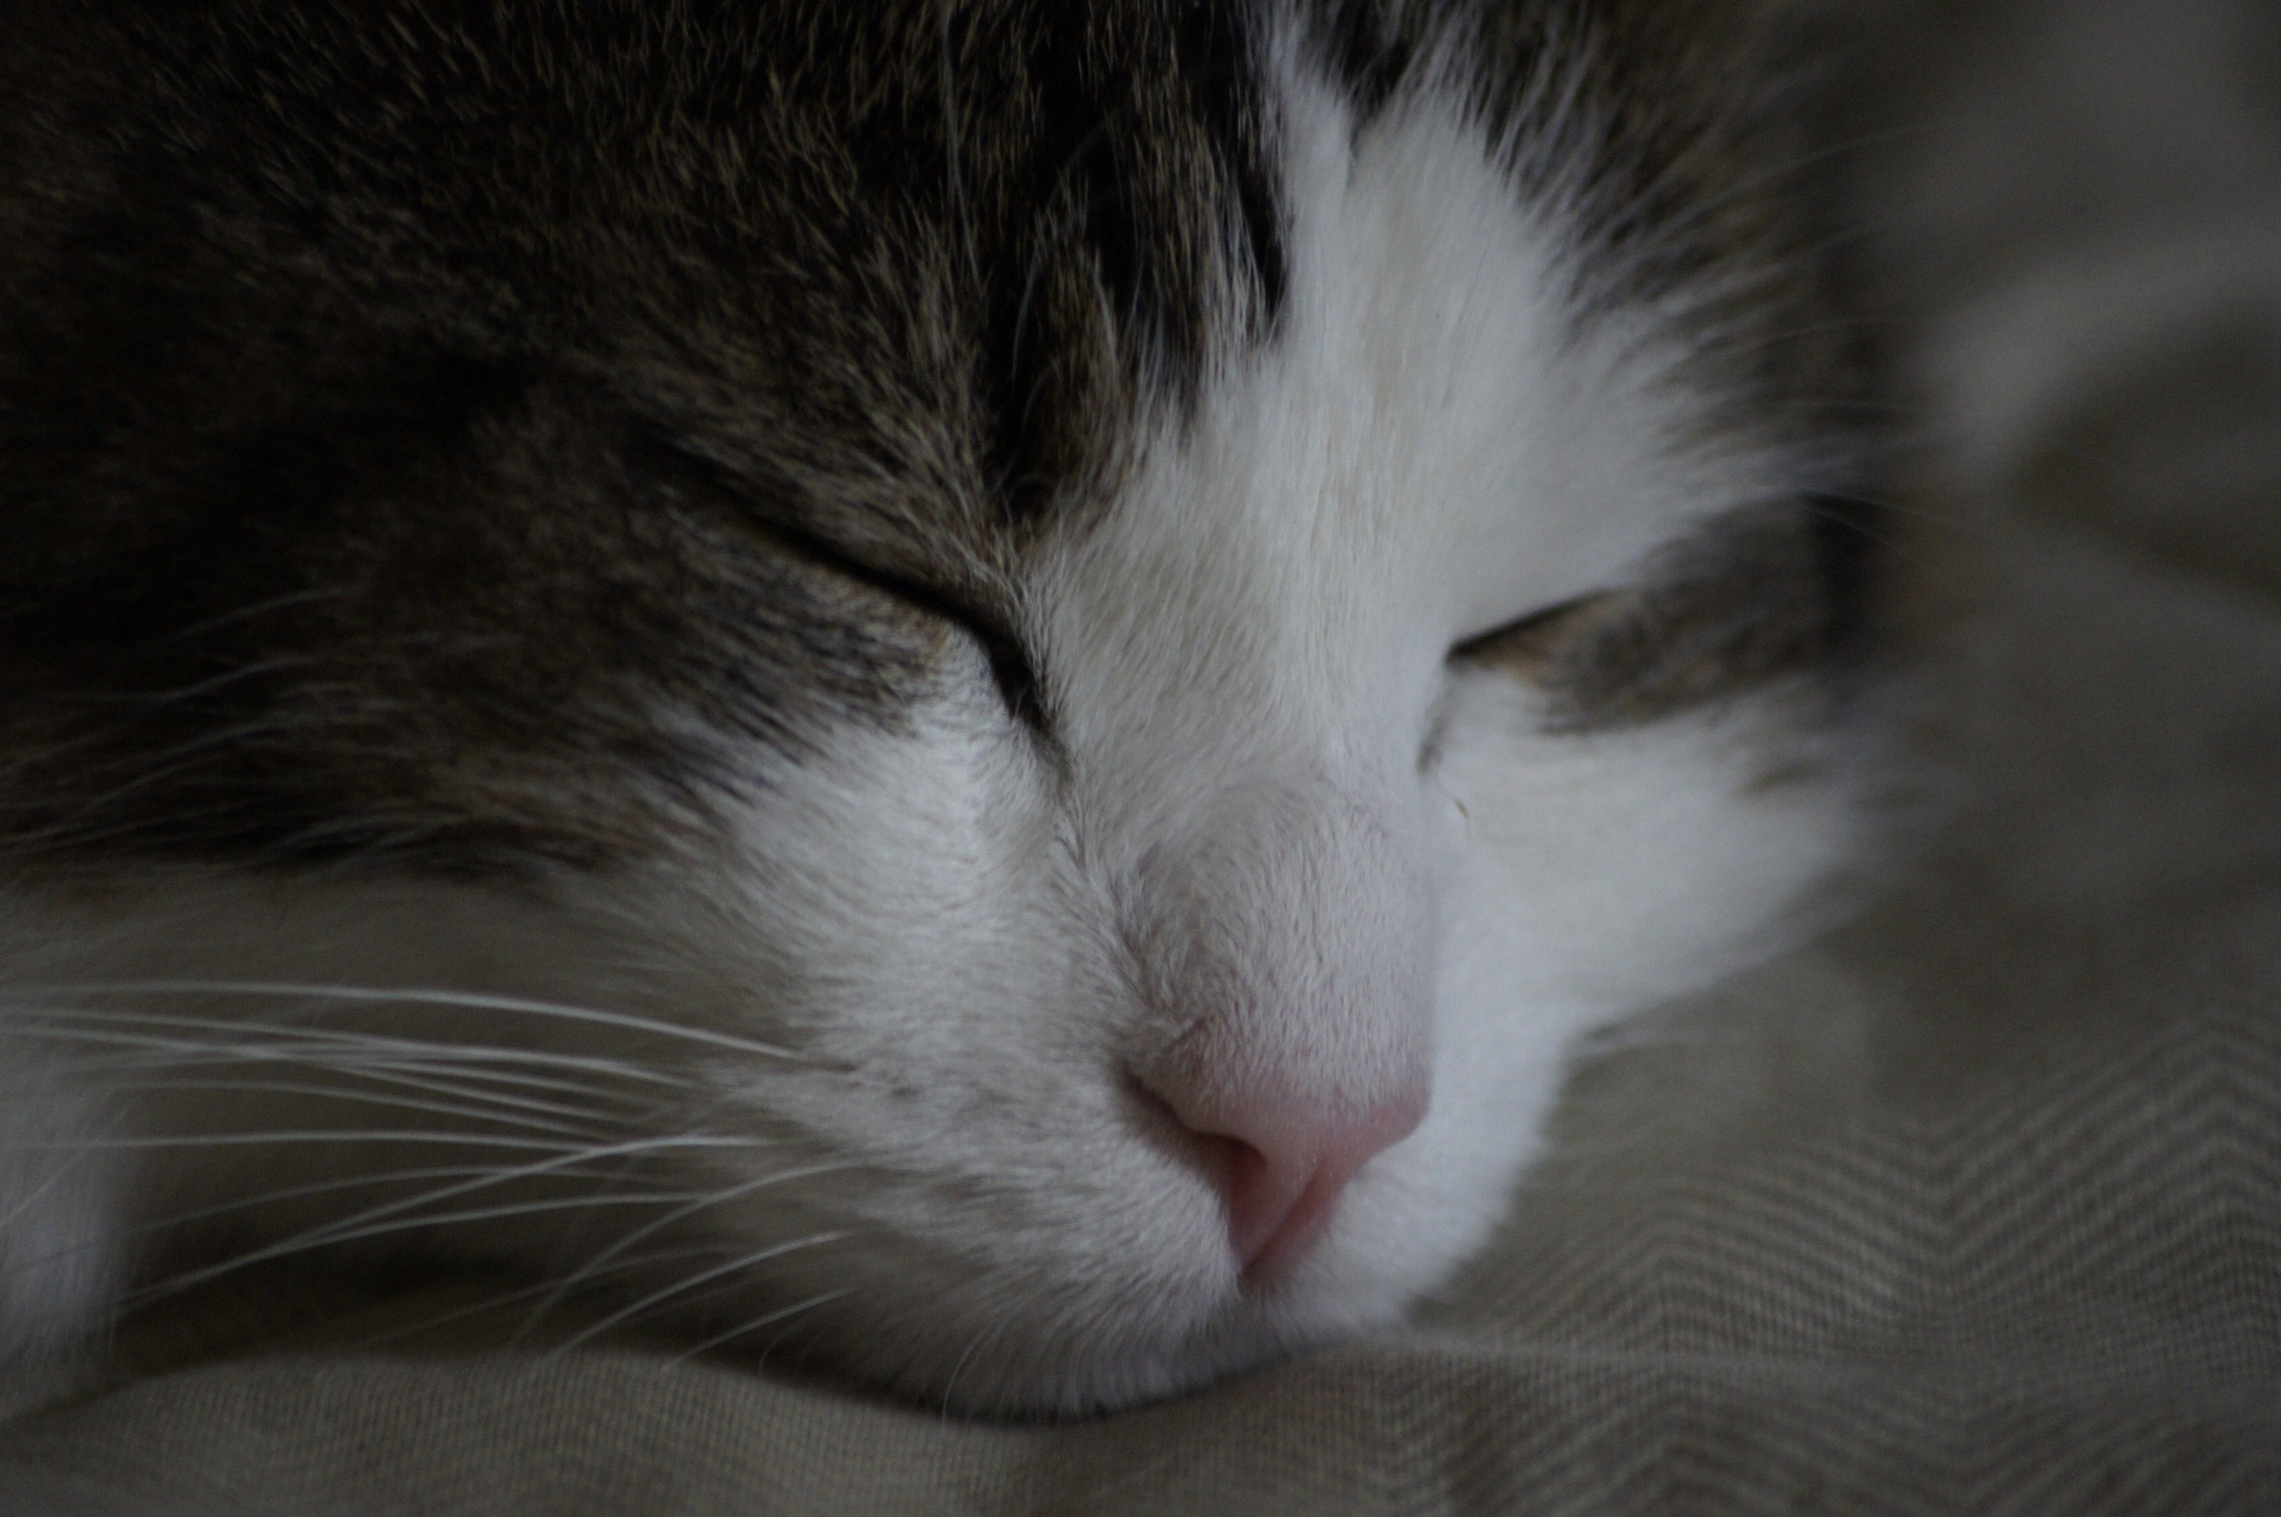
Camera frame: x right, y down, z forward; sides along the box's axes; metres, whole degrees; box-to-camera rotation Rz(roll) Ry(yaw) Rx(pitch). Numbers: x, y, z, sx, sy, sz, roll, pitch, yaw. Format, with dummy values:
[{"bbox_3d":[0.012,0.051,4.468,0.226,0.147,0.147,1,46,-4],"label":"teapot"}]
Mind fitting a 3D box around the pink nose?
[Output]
[{"bbox_3d":[0.008,0.025,1.120,0.015,0.011,0.010,-2,12,-25],"label":"pink nose"}]

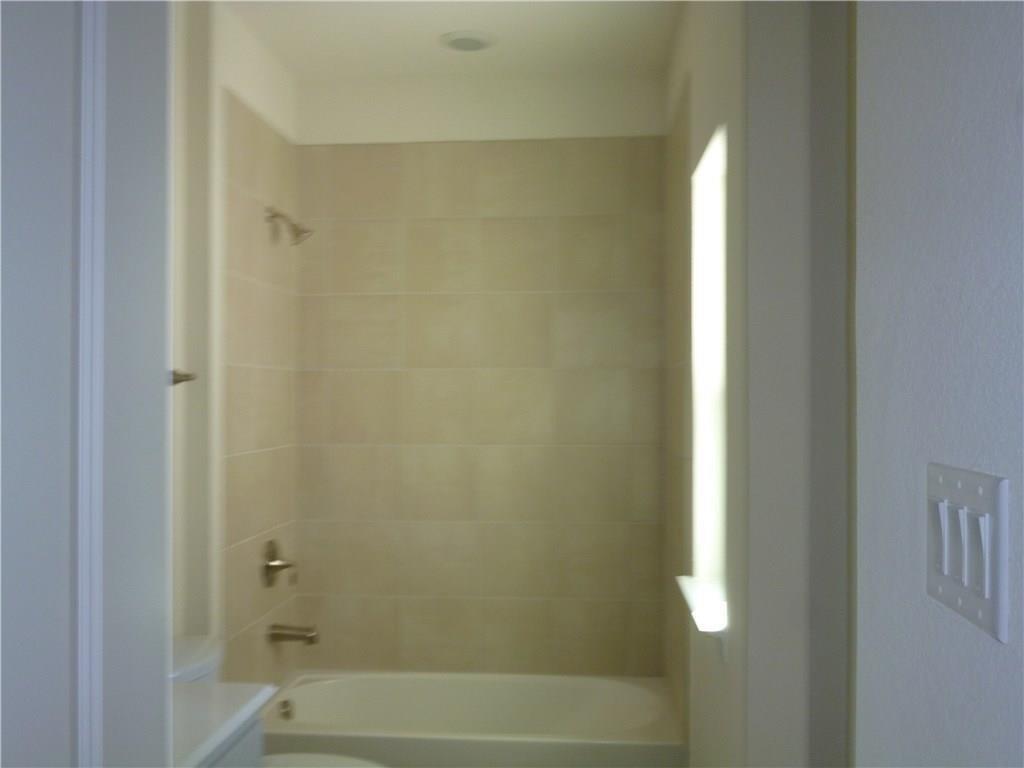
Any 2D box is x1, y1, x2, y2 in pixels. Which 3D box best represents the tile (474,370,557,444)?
[{"bbox_3d":[0.009,0.092,3.807,0.305,0.305,0.012,0,-1,5],"label":"tile"}]

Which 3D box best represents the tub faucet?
[{"bbox_3d":[-0.826,0.939,3.557,0.176,0.072,0.055,0,0,5],"label":"tub faucet"}]

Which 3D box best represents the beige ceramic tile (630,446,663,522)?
[{"bbox_3d":[0.537,0.398,3.756,0.131,0.303,0.010,0,-1,5],"label":"beige ceramic tile"}]

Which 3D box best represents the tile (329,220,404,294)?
[{"bbox_3d":[-0.591,-0.515,3.858,0.309,0.303,0.010,0,-1,5],"label":"tile"}]

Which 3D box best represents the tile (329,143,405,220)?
[{"bbox_3d":[-0.592,-0.823,3.863,0.309,0.303,0.010,0,-1,5],"label":"tile"}]

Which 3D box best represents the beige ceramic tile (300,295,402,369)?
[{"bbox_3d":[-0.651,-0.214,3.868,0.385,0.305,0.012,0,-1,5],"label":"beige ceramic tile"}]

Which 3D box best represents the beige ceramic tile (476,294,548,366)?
[{"bbox_3d":[0.010,-0.215,3.807,0.305,0.303,0.010,0,-1,5],"label":"beige ceramic tile"}]

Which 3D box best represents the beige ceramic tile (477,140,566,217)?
[{"bbox_3d":[0.030,-0.825,3.803,0.338,0.305,0.010,0,0,5],"label":"beige ceramic tile"}]

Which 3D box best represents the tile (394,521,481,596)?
[{"bbox_3d":[-0.297,0.706,3.823,0.342,0.302,0.010,0,0,5],"label":"tile"}]

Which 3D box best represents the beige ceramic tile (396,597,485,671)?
[{"bbox_3d":[-0.291,1.008,3.821,0.346,0.294,0.010,0,0,5],"label":"beige ceramic tile"}]

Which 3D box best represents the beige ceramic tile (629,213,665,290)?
[{"bbox_3d":[0.534,-0.526,3.765,0.142,0.307,0.012,0,0,5],"label":"beige ceramic tile"}]

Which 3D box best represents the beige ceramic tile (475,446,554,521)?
[{"bbox_3d":[0.011,0.400,3.804,0.305,0.305,0.012,0,-1,5],"label":"beige ceramic tile"}]

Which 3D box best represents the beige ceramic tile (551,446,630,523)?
[{"bbox_3d":[0.313,0.398,3.777,0.305,0.305,0.012,0,-1,5],"label":"beige ceramic tile"}]

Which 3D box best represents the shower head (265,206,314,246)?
[{"bbox_3d":[-0.834,-0.589,3.554,0.165,0.138,0.085,0,0,5],"label":"shower head"}]

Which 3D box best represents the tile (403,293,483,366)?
[{"bbox_3d":[-0.288,-0.215,3.836,0.305,0.305,0.012,0,-1,5],"label":"tile"}]

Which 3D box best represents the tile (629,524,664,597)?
[{"bbox_3d":[0.533,0.699,3.752,0.141,0.301,0.010,0,0,5],"label":"tile"}]

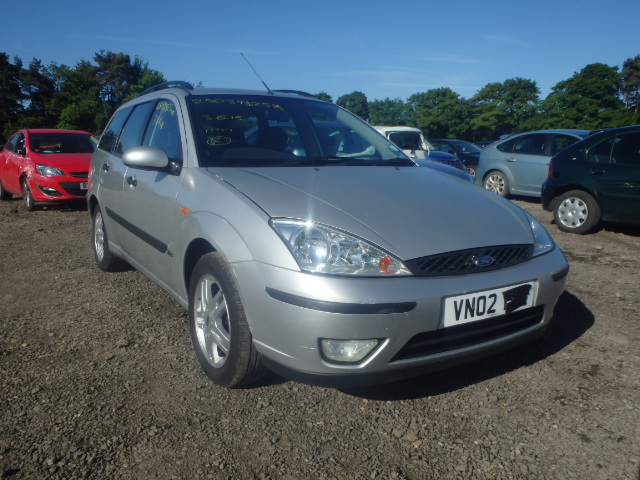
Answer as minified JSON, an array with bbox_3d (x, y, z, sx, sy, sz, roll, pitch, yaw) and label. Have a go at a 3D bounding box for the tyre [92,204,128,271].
[{"bbox_3d":[-1.800,-0.030,4.483,0.200,0.610,0.610,-5,11,-32],"label":"tyre"}]

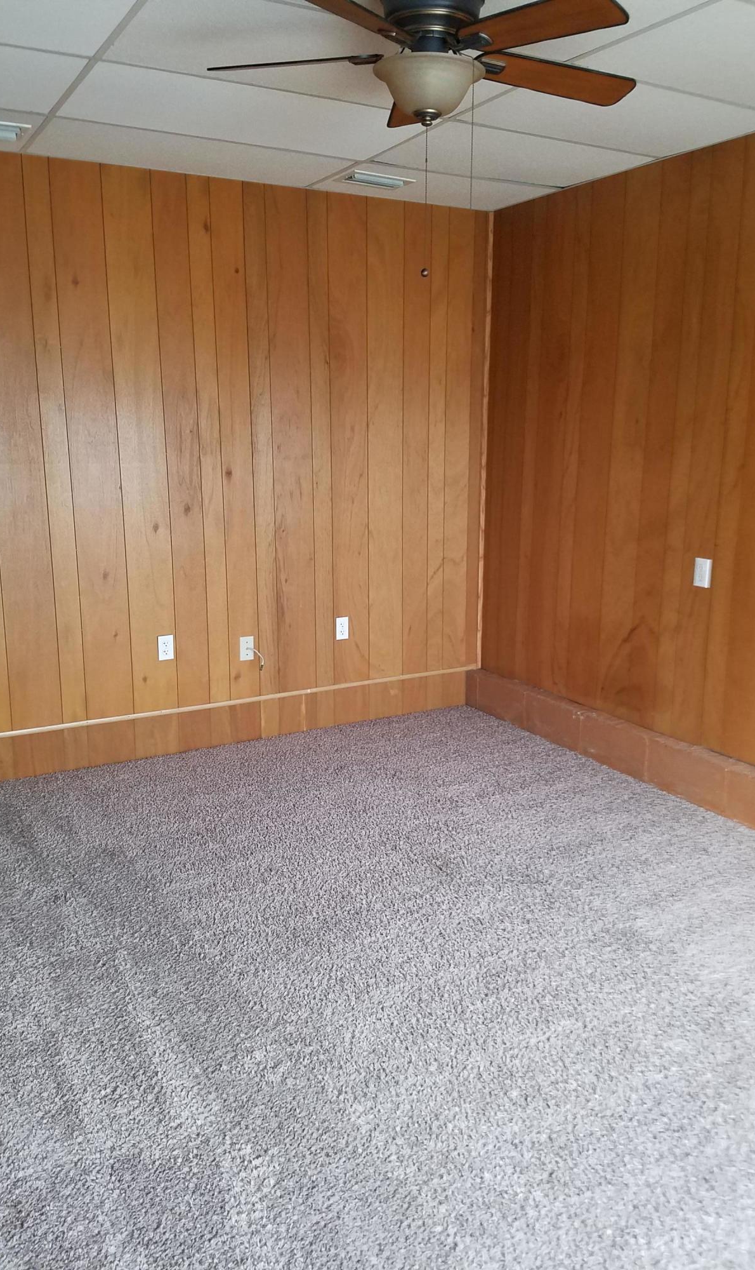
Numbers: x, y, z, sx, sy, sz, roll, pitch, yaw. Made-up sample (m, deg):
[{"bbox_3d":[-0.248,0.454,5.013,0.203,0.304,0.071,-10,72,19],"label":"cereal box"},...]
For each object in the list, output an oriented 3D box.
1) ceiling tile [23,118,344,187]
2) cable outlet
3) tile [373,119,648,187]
[{"bbox_3d":[-0.712,-1.891,3.752,1.200,0.018,0.585,-7,15,-29],"label":"ceiling tile"},{"bbox_3d":[1.308,-0.248,3.829,0.022,0.115,0.071,-7,15,-29],"label":"cable outlet"},{"bbox_3d":[0.530,-1.898,3.783,1.040,0.018,0.600,-7,15,-29],"label":"tile"}]

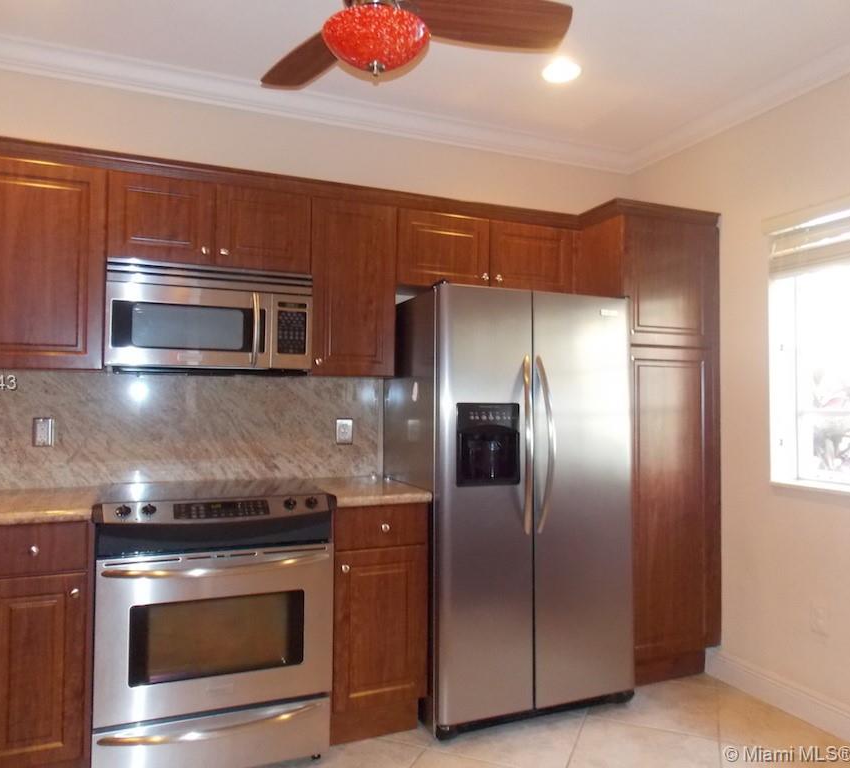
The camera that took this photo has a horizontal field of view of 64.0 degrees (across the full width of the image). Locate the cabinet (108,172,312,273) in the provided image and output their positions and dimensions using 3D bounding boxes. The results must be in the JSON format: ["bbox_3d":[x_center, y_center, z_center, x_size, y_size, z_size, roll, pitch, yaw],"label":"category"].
[{"bbox_3d":[-0.878,-0.608,2.802,0.765,0.325,0.352,1,-2,-23],"label":"cabinet"}]

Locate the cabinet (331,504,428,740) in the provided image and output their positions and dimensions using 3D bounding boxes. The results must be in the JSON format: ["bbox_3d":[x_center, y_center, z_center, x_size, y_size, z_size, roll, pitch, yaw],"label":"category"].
[{"bbox_3d":[-0.293,0.904,2.841,0.365,0.882,0.625,1,-2,-23],"label":"cabinet"}]

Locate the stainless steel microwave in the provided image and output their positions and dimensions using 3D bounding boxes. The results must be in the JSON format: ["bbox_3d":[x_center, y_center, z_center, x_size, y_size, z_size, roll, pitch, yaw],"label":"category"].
[{"bbox_3d":[-0.874,-0.241,2.777,0.762,0.408,0.375,1,-2,-23],"label":"stainless steel microwave"}]

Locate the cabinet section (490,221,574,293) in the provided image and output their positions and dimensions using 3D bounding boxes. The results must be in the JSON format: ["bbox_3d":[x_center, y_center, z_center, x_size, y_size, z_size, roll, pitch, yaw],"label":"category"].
[{"bbox_3d":[0.450,-0.591,3.362,0.467,0.315,0.324,1,-2,-23],"label":"cabinet section"}]

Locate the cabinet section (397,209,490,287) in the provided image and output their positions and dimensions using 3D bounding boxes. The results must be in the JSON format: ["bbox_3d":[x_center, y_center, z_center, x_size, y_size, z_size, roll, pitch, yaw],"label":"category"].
[{"bbox_3d":[0.026,-0.599,3.183,0.454,0.315,0.324,1,-2,-23],"label":"cabinet section"}]

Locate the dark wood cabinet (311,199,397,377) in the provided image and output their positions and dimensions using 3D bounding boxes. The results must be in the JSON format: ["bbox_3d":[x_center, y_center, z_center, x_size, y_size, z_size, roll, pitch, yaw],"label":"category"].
[{"bbox_3d":[-0.357,-0.394,3.012,0.367,0.741,0.352,1,-2,-23],"label":"dark wood cabinet"}]

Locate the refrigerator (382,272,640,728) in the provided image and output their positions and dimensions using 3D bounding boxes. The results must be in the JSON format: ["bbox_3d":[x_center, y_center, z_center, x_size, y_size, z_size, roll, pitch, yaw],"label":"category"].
[{"bbox_3d":[0.324,0.486,3.016,0.897,1.735,0.770,1,-2,-23],"label":"refrigerator"}]

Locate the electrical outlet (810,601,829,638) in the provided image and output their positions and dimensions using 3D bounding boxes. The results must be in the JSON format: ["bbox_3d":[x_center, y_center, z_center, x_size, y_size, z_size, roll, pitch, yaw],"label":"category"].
[{"bbox_3d":[1.545,0.928,2.669,0.010,0.118,0.075,1,-2,-23],"label":"electrical outlet"}]

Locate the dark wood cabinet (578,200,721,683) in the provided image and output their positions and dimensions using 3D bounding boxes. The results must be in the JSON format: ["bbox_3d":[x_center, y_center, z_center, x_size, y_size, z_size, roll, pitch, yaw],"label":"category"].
[{"bbox_3d":[0.993,0.277,3.389,0.522,2.185,0.655,1,-2,-23],"label":"dark wood cabinet"}]

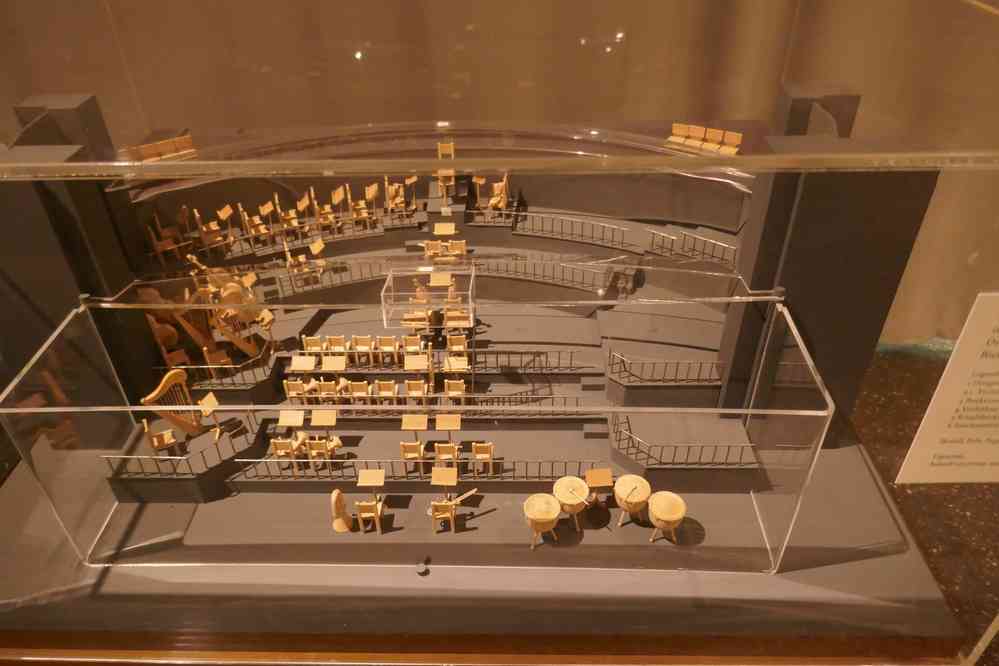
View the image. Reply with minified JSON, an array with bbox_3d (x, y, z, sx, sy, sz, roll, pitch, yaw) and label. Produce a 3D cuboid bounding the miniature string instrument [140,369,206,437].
[{"bbox_3d":[-0.350,0.073,0.738,0.053,0.087,0.014,-15,38,-19],"label":"miniature string instrument"}]

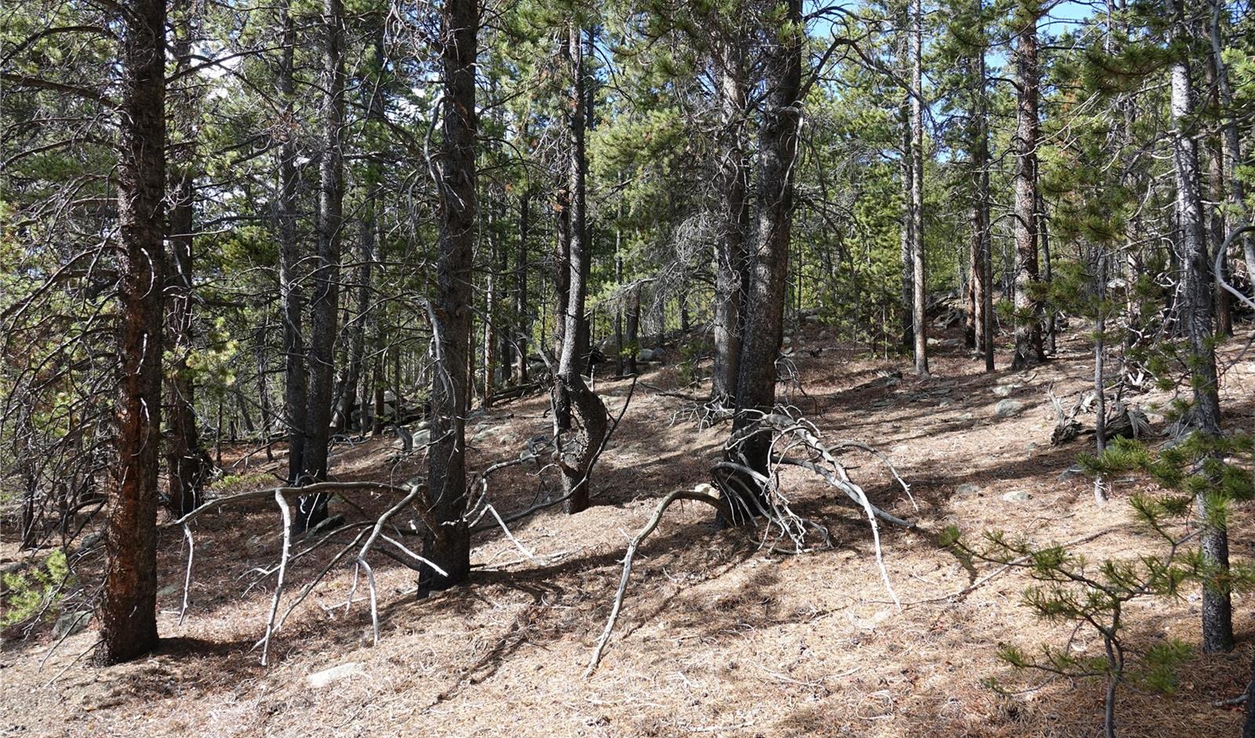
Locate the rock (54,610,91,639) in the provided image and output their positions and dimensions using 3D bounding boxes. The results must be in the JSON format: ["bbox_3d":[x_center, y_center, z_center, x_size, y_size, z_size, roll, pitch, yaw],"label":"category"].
[{"bbox_3d":[-3.457,1.591,5.200,0.250,0.183,0.210,0,-2,0],"label":"rock"}]

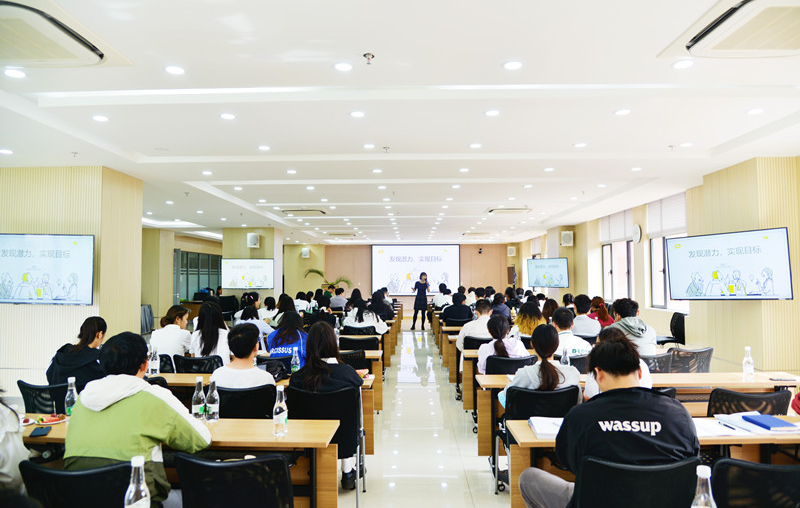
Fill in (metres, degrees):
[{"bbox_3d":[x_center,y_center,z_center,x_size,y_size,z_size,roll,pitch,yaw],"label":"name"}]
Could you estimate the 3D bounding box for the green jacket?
[{"bbox_3d":[-1.107,0.800,2.318,0.550,0.590,0.430,-1,-3,13],"label":"green jacket"}]

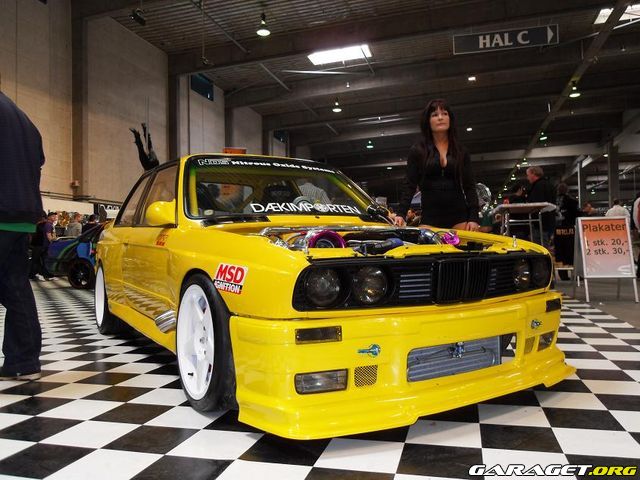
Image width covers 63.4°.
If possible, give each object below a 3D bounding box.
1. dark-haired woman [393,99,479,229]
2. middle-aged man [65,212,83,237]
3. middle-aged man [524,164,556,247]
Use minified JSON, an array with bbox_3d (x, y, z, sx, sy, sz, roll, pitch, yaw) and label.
[{"bbox_3d":[0.820,-0.113,3.620,0.580,1.700,0.420,-1,-1,9],"label":"dark-haired woman"},{"bbox_3d":[-6.260,0.213,13.150,0.360,1.760,0.500,-1,-1,-28],"label":"middle-aged man"},{"bbox_3d":[2.940,-0.113,6.950,0.420,1.740,0.520,-2,-1,12],"label":"middle-aged man"}]

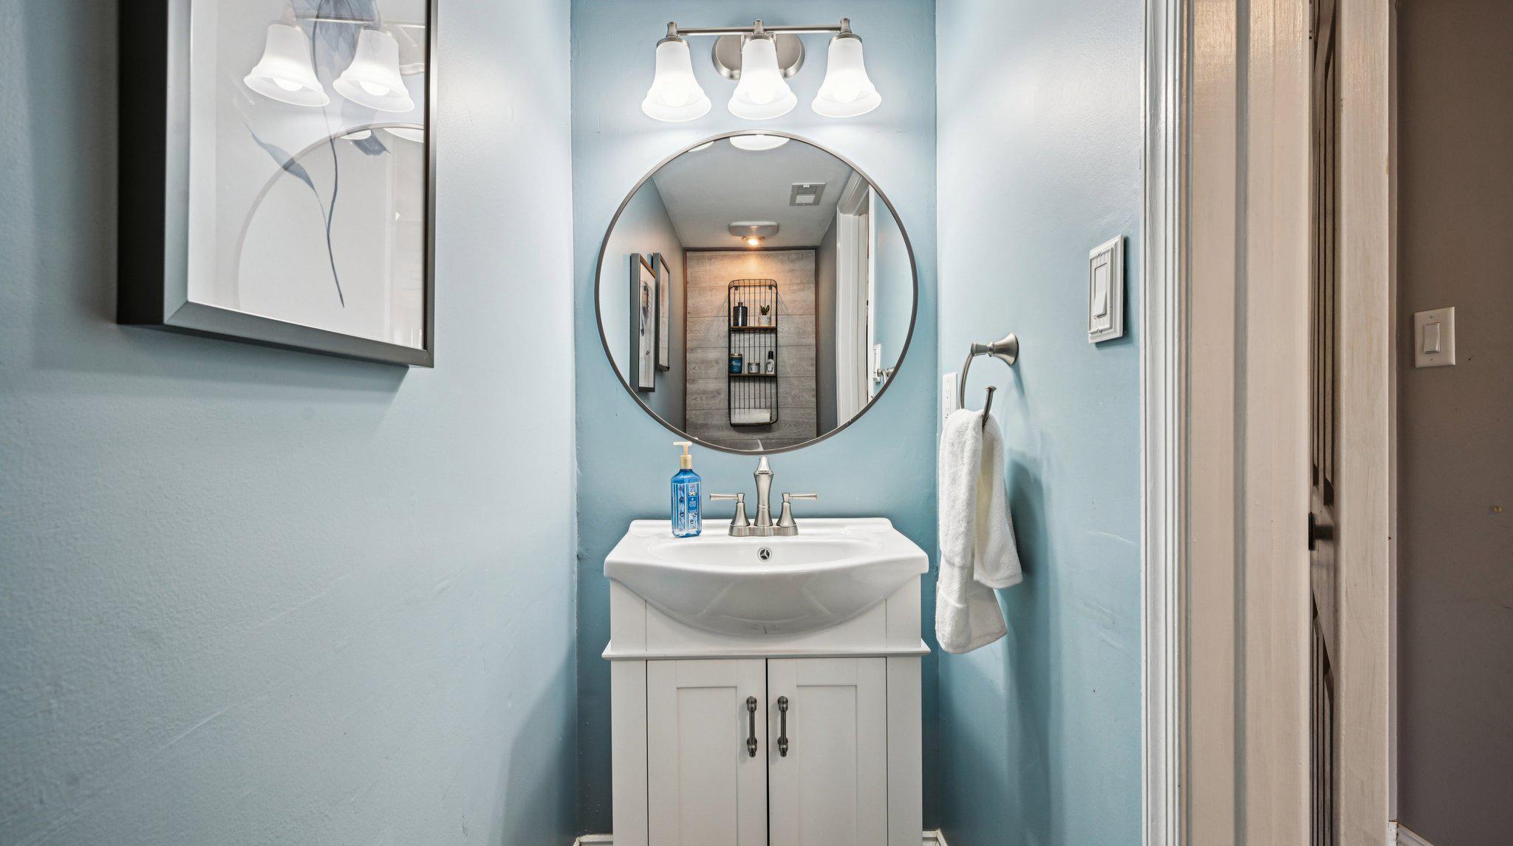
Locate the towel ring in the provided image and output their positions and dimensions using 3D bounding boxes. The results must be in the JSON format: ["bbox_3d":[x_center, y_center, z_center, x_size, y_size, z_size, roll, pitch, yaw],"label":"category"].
[{"bbox_3d":[0.406,-0.063,1.154,0.090,0.186,0.165,0,1,-1],"label":"towel ring"}]

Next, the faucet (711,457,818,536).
[{"bbox_3d":[0.018,0.161,1.459,0.240,0.176,0.155,0,1,-1],"label":"faucet"}]

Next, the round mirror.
[{"bbox_3d":[0.003,-0.304,1.595,0.762,0.762,0.026,0,1,-1],"label":"round mirror"}]

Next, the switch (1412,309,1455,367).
[{"bbox_3d":[1.540,-0.192,1.528,0.011,0.126,0.083,0,1,-1],"label":"switch"}]

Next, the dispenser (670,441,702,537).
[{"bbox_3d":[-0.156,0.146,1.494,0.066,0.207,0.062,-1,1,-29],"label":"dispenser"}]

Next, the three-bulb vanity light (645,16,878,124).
[{"bbox_3d":[0.013,-0.790,1.500,0.527,0.190,0.203,0,1,-1],"label":"three-bulb vanity light"}]

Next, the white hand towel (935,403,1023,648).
[{"bbox_3d":[0.378,0.182,1.135,0.112,0.415,0.185,0,1,-1],"label":"white hand towel"}]

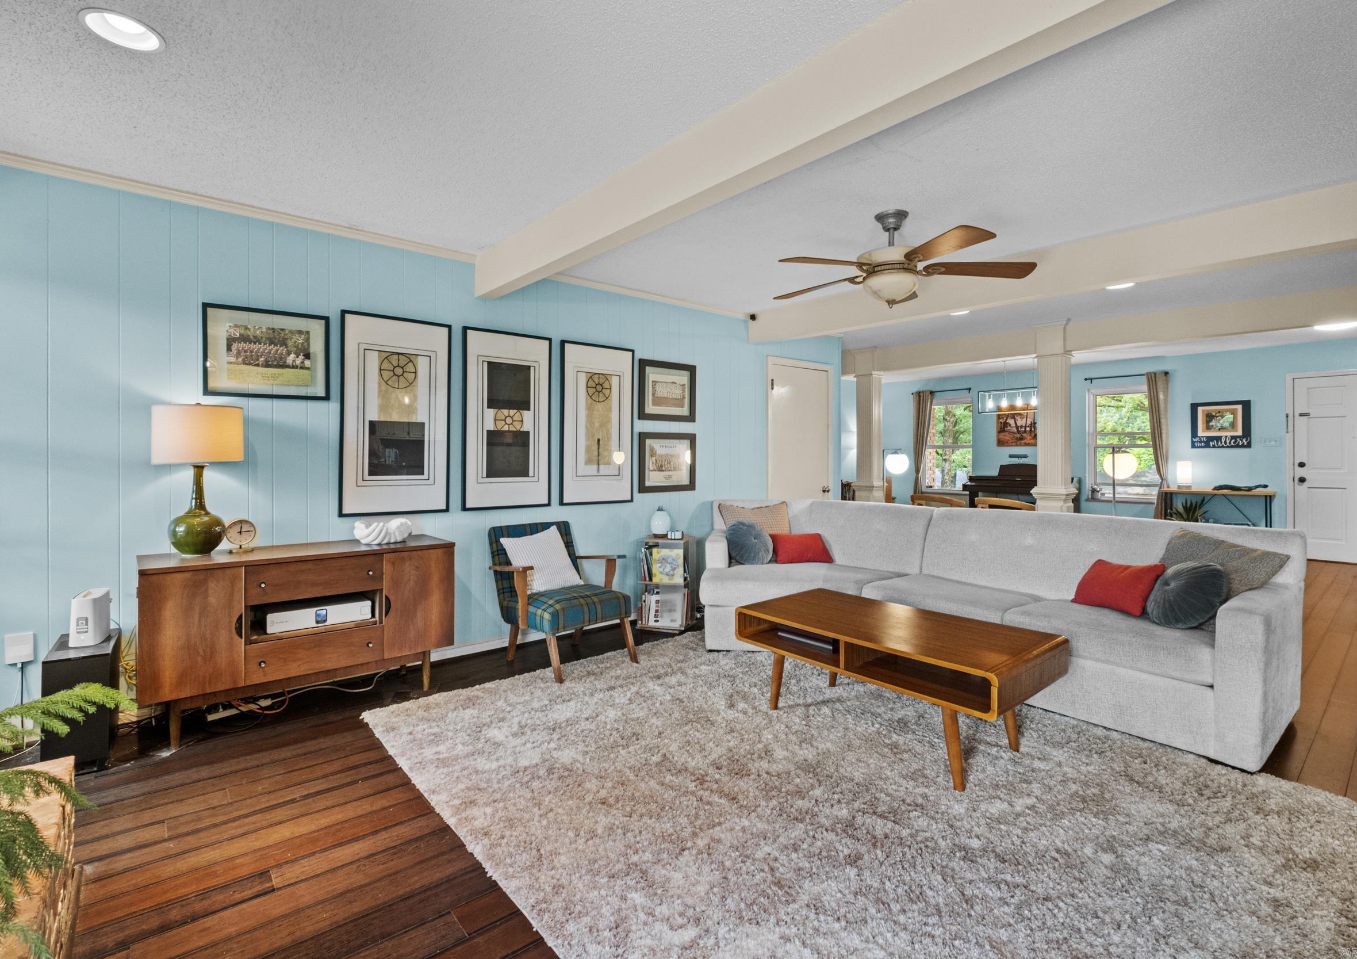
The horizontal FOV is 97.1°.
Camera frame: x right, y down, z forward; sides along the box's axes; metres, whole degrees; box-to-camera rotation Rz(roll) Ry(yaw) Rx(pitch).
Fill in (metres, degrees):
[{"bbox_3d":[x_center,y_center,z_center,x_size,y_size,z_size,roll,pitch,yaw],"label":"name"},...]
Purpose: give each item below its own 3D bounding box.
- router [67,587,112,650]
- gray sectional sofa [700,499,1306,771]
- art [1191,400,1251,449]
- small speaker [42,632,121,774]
[{"bbox_3d":[-2.365,0.555,2.410,0.100,0.200,0.105,0,1,-10],"label":"router"},{"bbox_3d":[1.247,0.640,3.500,1.550,0.850,3.200,-1,1,-38],"label":"gray sectional sofa"},{"bbox_3d":[6.717,-0.681,7.416,0.040,0.595,0.570,-1,1,-38],"label":"art"},{"bbox_3d":[-2.418,0.894,2.439,0.195,0.450,0.370,-1,2,-39],"label":"small speaker"}]

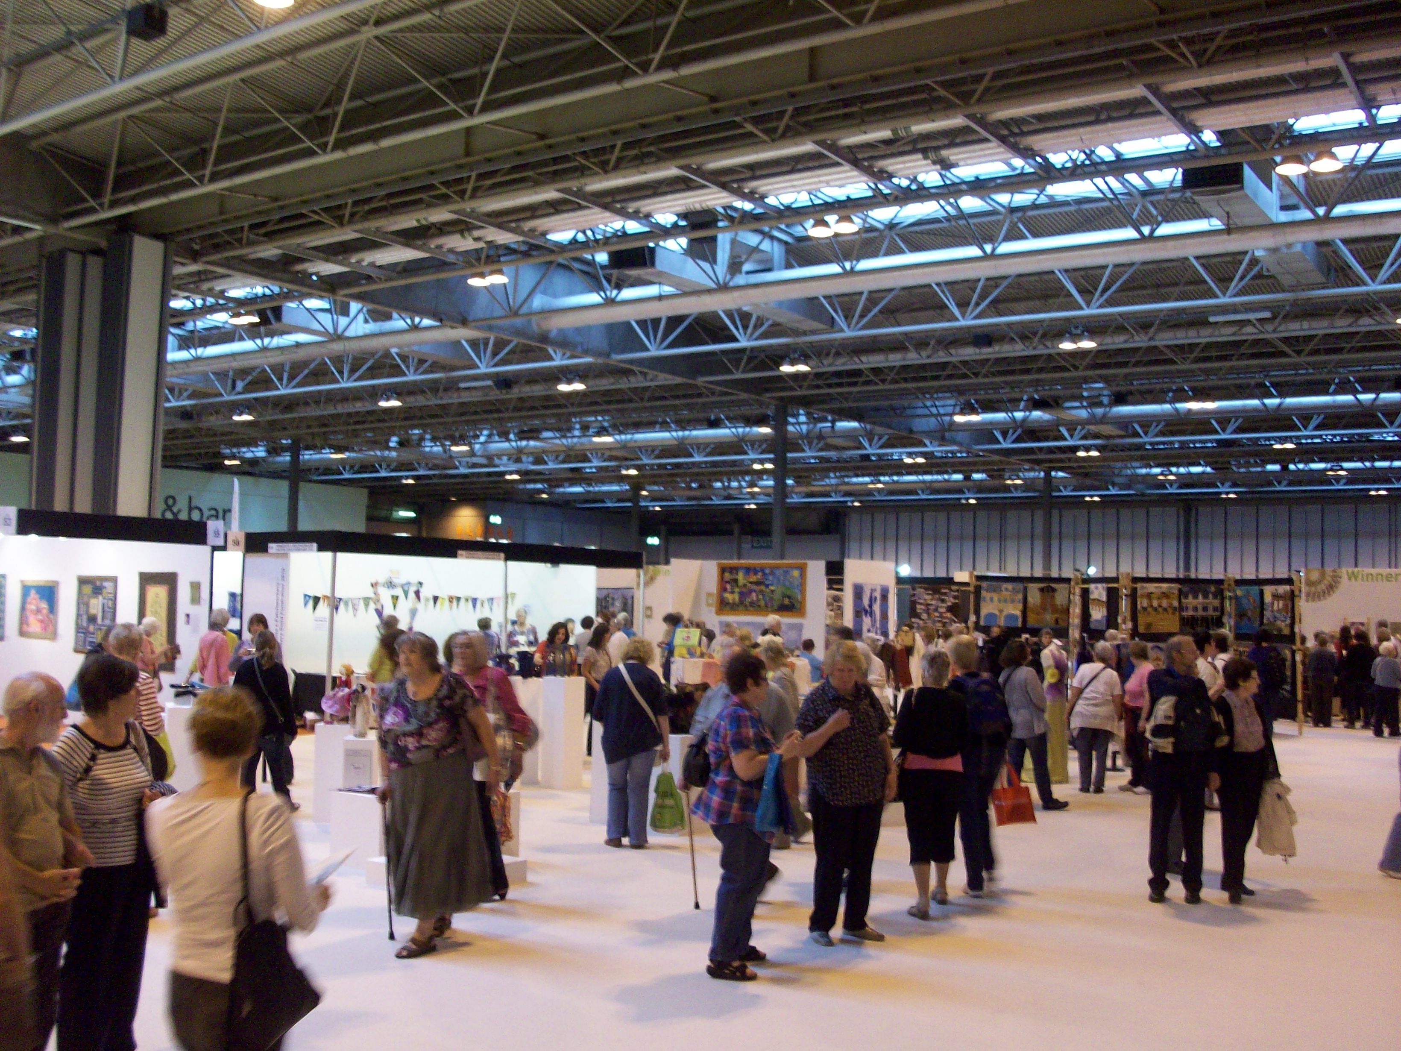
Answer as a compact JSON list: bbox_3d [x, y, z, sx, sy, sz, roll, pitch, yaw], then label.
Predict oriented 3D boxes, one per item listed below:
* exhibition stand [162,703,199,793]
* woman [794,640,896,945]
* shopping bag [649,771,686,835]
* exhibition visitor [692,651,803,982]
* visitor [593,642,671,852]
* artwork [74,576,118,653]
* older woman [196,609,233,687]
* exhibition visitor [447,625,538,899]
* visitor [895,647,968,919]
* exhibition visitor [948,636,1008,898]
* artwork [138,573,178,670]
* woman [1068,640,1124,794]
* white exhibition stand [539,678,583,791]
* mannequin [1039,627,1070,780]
[{"bbox_3d":[-4.148,1.926,11.212,0.420,0.900,0.420,3,-4,-24],"label":"exhibition stand"},{"bbox_3d":[0.811,1.450,7.612,0.550,1.631,0.350,2,-4,-6],"label":"woman"},{"bbox_3d":[-0.239,2.080,10.354,0.280,0.470,0.140,2,-3,-6],"label":"shopping bag"},{"bbox_3d":[0.217,1.423,6.901,0.540,1.570,0.480,1,-3,-3],"label":"exhibition visitor"},{"bbox_3d":[-0.498,1.620,10.418,0.550,1.540,0.360,1,-3,6],"label":"visitor"},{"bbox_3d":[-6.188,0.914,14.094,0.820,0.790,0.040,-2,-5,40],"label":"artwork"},{"bbox_3d":[-4.325,1.586,12.145,0.410,1.691,0.310,1,-4,7],"label":"older woman"},{"bbox_3d":[-1.261,1.466,8.532,0.500,1.600,0.420,-1,-4,34],"label":"exhibition visitor"},{"bbox_3d":[1.425,1.547,8.444,0.430,1.577,0.330,2,-4,-8],"label":"visitor"},{"bbox_3d":[1.831,1.556,9.066,0.440,1.658,0.420,3,-4,-22],"label":"exhibition visitor"},{"bbox_3d":[-5.443,0.962,13.801,0.610,0.970,0.030,-1,-4,32],"label":"artwork"},{"bbox_3d":[4.206,2.011,14.609,0.550,1.587,0.380,0,-4,17],"label":"woman"},{"bbox_3d":[-1.341,2.007,13.434,0.290,1.070,0.290,-1,-4,32],"label":"white exhibition stand"},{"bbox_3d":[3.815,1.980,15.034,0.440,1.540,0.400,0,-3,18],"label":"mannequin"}]

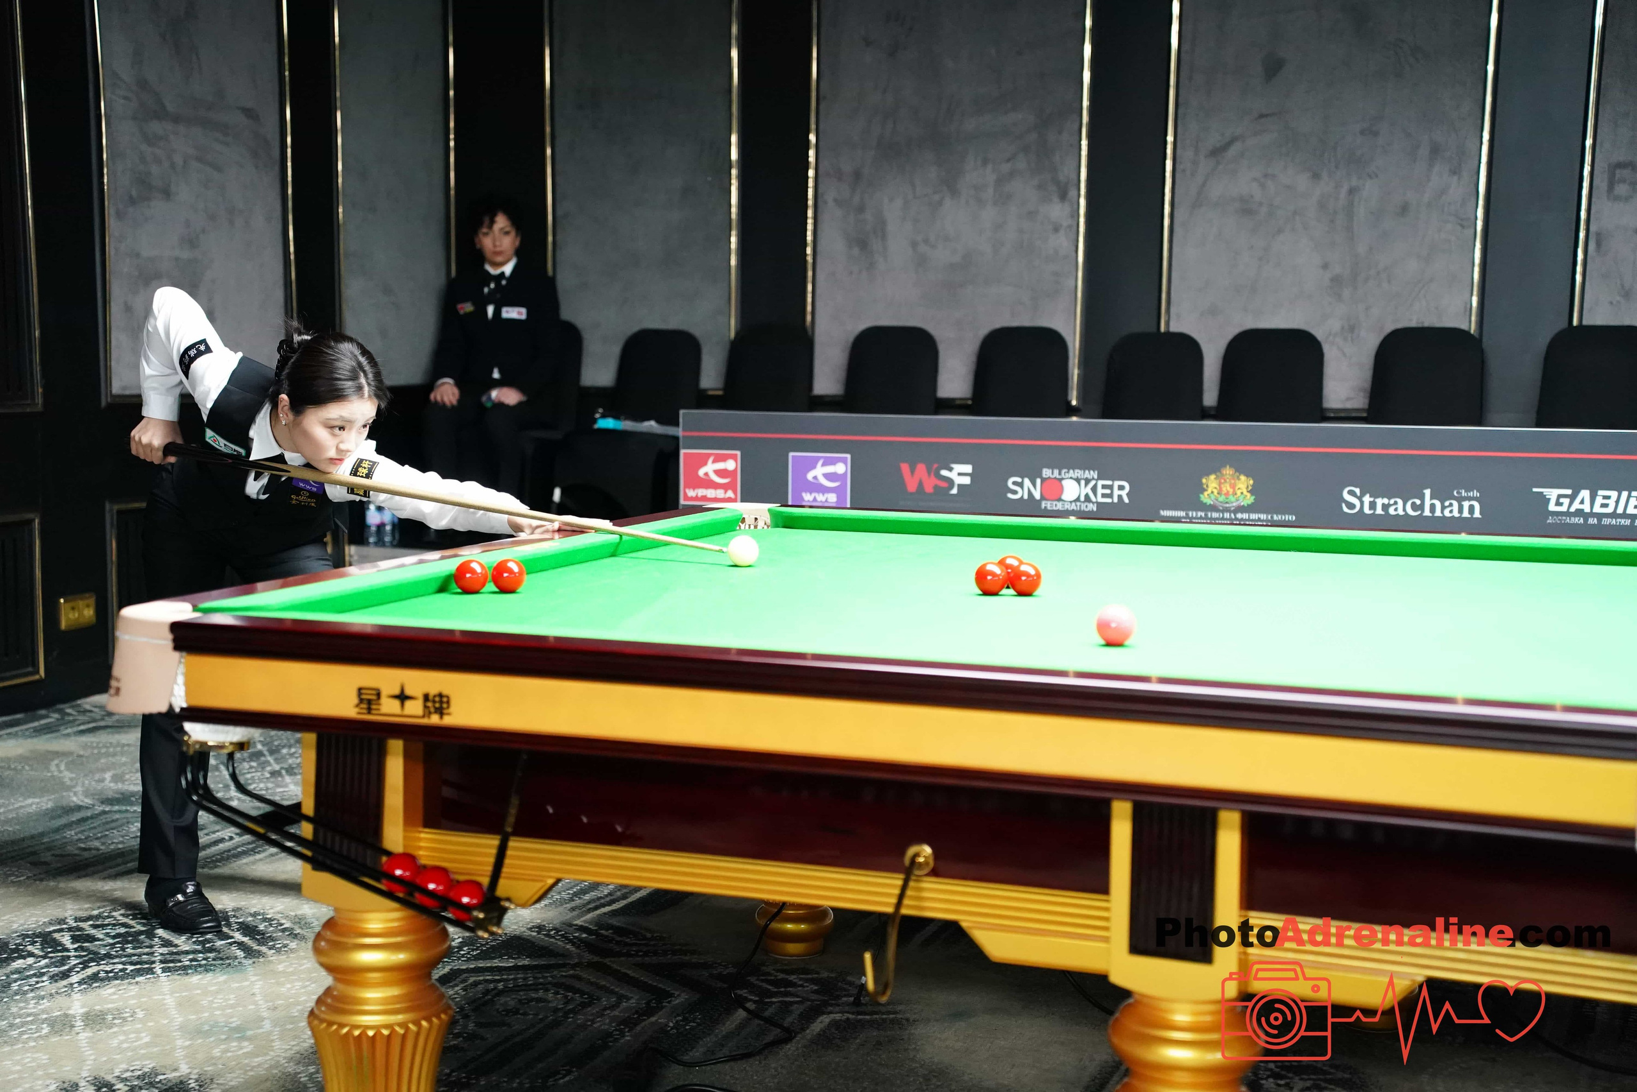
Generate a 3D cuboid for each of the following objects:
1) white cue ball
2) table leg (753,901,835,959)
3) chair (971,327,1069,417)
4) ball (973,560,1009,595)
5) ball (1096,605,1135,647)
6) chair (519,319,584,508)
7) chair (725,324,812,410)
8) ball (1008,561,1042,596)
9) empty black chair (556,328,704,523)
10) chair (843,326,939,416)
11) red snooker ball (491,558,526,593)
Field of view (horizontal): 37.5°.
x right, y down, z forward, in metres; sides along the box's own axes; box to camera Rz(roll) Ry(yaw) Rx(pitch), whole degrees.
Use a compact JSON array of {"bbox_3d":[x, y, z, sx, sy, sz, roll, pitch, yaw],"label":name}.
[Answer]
[{"bbox_3d":[-0.128,0.009,4.110,0.052,0.052,0.052,1,6,0],"label":"white cue ball"},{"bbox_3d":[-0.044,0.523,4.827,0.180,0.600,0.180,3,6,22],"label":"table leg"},{"bbox_3d":[0.672,-0.310,8.794,0.460,0.970,0.560,3,6,21],"label":"chair"},{"bbox_3d":[0.277,0.051,3.845,0.052,0.052,0.052,1,6,0],"label":"ball"},{"bbox_3d":[0.396,0.105,3.200,0.052,0.052,0.052,1,6,0],"label":"ball"},{"bbox_3d":[-1.100,-0.374,8.785,0.430,0.900,0.520,2,6,15],"label":"chair"},{"bbox_3d":[-0.256,-0.342,8.640,0.430,0.900,0.520,3,6,20],"label":"chair"},{"bbox_3d":[0.321,0.051,3.755,0.052,0.052,0.052,1,6,0],"label":"ball"},{"bbox_3d":[-0.645,-0.336,8.784,0.430,0.900,0.520,2,6,14],"label":"empty black chair"},{"bbox_3d":[0.198,-0.329,8.974,0.460,0.970,0.560,3,6,21],"label":"chair"},{"bbox_3d":[-0.490,0.047,3.810,0.052,0.052,0.052,1,6,0],"label":"red snooker ball"}]

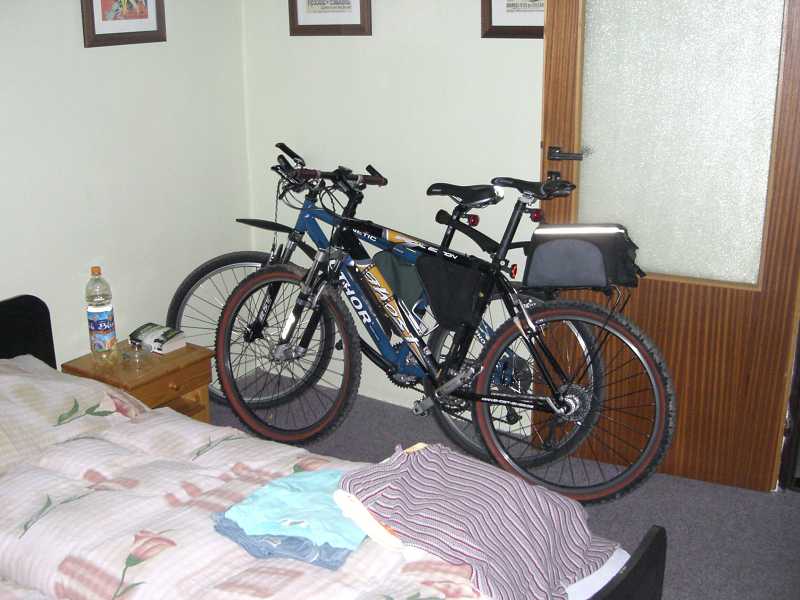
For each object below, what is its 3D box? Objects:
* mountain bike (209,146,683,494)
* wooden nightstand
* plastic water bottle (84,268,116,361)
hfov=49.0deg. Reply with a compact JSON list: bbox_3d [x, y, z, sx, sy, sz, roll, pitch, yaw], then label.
[{"bbox_3d":[0.073,0.060,3.050,1.755,1.090,0.600,7,8,24],"label":"mountain bike"},{"bbox_3d":[-0.870,0.406,3.012,0.357,0.440,0.391,11,20,33],"label":"wooden nightstand"},{"bbox_3d":[-0.989,0.043,2.899,0.088,0.322,0.088,0,16,0],"label":"plastic water bottle"}]

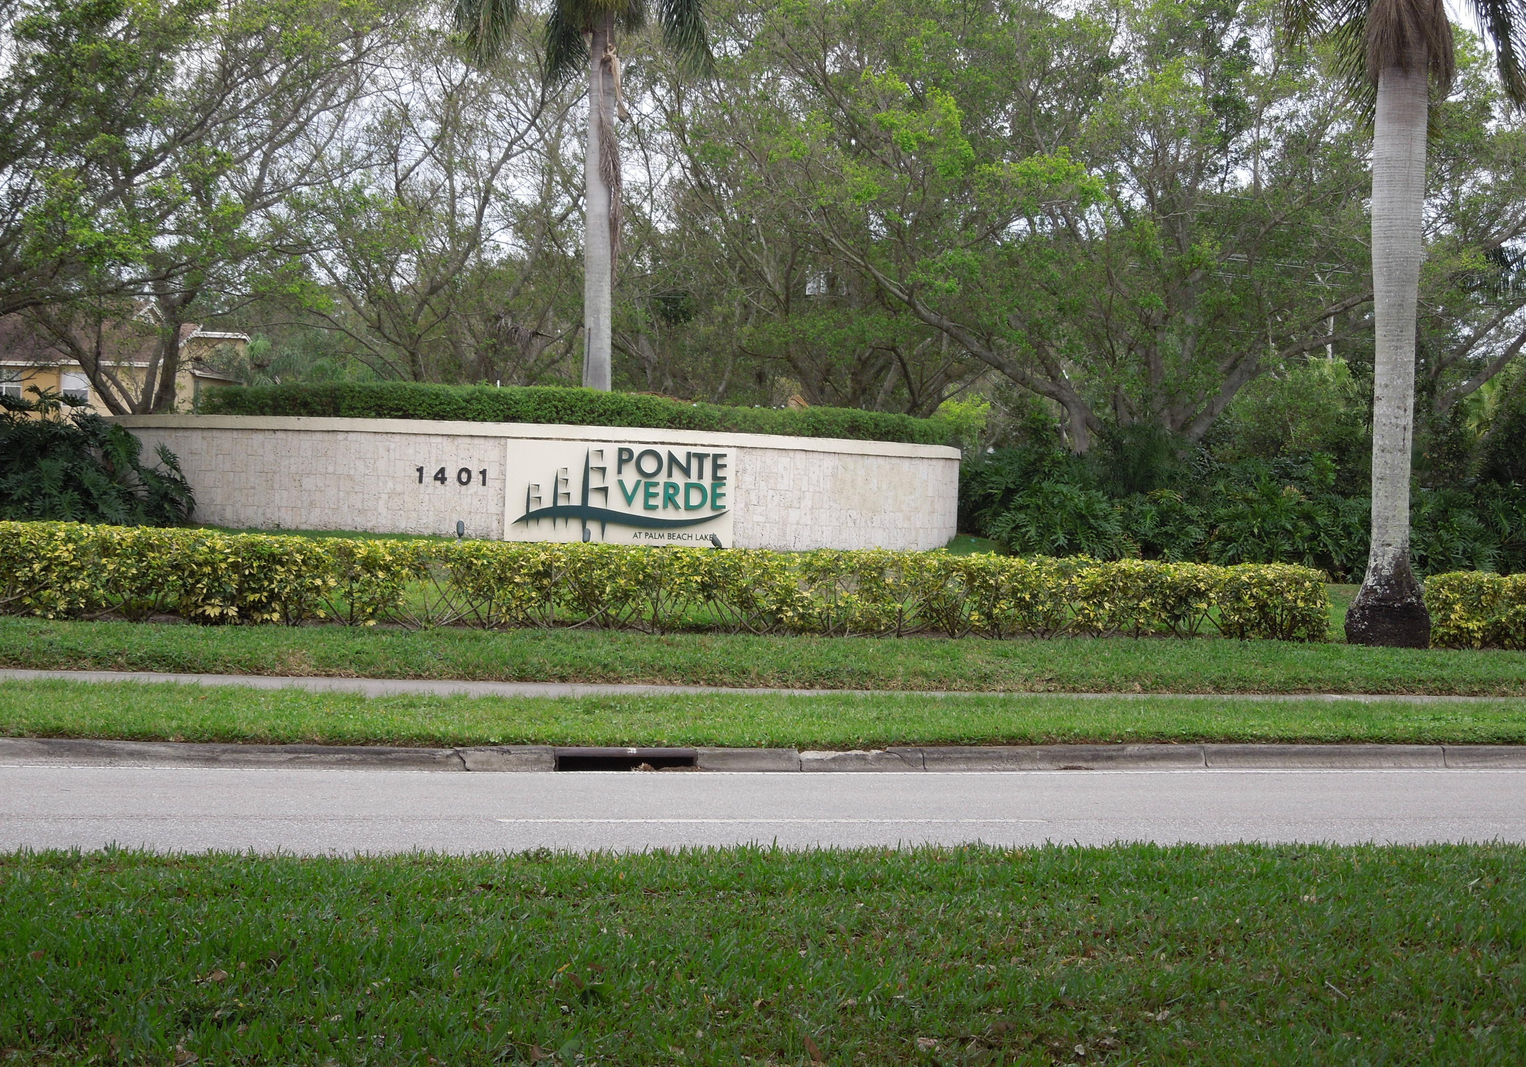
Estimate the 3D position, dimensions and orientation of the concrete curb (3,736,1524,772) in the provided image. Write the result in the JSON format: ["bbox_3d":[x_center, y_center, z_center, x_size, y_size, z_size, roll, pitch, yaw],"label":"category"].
[{"bbox_3d":[0.000,1.520,20.650,10.350,0.180,0.320,0,0,1],"label":"concrete curb"}]

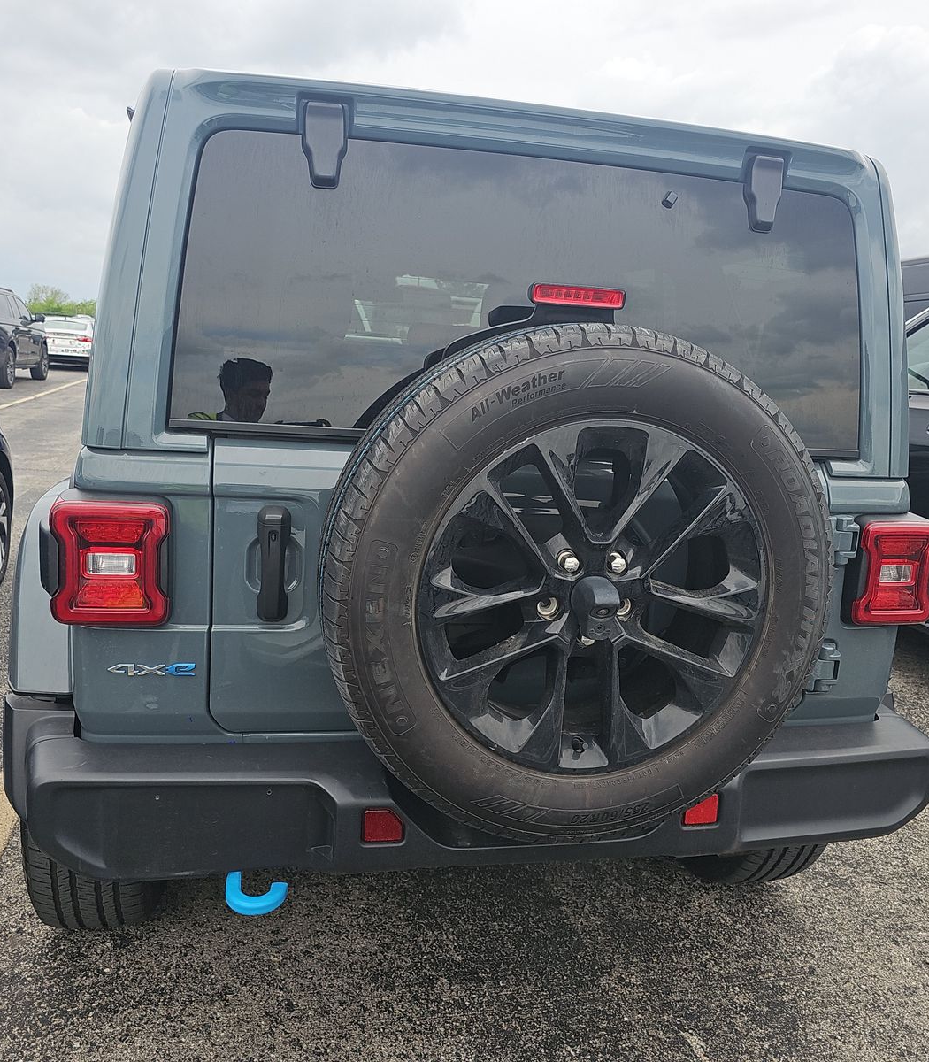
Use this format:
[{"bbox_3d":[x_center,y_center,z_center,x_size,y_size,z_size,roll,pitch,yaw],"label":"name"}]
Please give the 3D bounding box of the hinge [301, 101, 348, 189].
[{"bbox_3d":[-0.235,-0.644,1.581,0.070,0.140,0.040,1,4,-12],"label":"hinge"}]

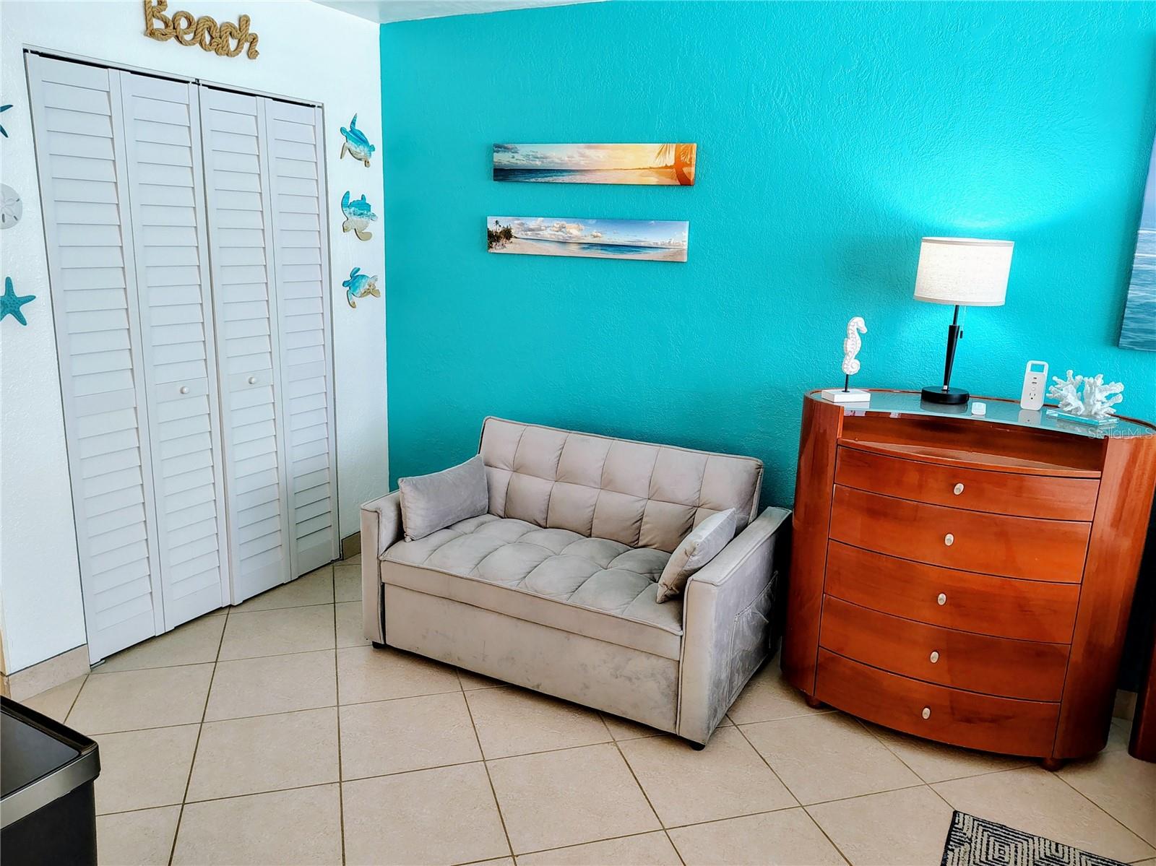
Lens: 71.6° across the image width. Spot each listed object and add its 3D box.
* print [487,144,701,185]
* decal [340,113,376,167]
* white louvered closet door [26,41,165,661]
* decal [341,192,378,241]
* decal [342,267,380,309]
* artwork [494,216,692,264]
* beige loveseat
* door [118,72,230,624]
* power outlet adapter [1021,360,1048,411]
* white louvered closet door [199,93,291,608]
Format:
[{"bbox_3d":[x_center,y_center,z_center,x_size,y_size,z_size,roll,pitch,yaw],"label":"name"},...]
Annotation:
[{"bbox_3d":[0.050,-1.101,3.292,0.918,0.154,0.030,8,14,26],"label":"print"},{"bbox_3d":[-0.990,-1.320,3.614,0.015,0.222,0.226,8,14,26],"label":"decal"},{"bbox_3d":[-1.650,-0.188,2.779,0.033,2.030,0.301,8,14,26],"label":"white louvered closet door"},{"bbox_3d":[-1.000,-0.995,3.689,0.015,0.220,0.240,8,14,26],"label":"decal"},{"bbox_3d":[-1.010,-0.681,3.761,0.015,0.195,0.254,8,14,26],"label":"decal"},{"bbox_3d":[0.022,-0.806,3.316,0.923,0.153,0.028,8,14,26],"label":"artwork"},{"bbox_3d":[0.006,0.442,3.029,1.350,0.800,0.870,8,14,26],"label":"beige loveseat"},{"bbox_3d":[-1.501,-0.243,3.015,0.033,2.030,0.301,8,14,26],"label":"door"},{"bbox_3d":[1.460,-0.153,2.563,0.069,0.158,0.045,8,14,26],"label":"power outlet adapter"},{"bbox_3d":[-1.338,-0.294,3.254,0.033,2.020,0.308,8,14,26],"label":"white louvered closet door"}]

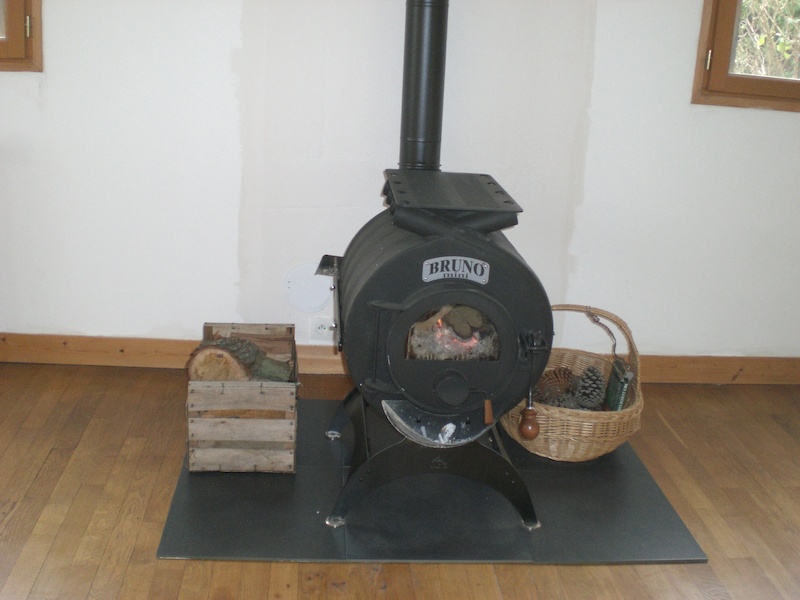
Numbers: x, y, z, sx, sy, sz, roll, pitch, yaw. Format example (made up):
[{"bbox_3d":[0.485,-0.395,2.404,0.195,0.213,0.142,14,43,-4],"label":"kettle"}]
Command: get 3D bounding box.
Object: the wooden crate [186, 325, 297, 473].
[{"bbox_3d":[-0.460,0.279,2.626,0.297,0.276,0.462,1,18,-8],"label":"wooden crate"}]

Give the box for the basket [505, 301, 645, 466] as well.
[{"bbox_3d":[0.558,0.222,2.762,0.477,0.434,0.452,2,18,-6],"label":"basket"}]

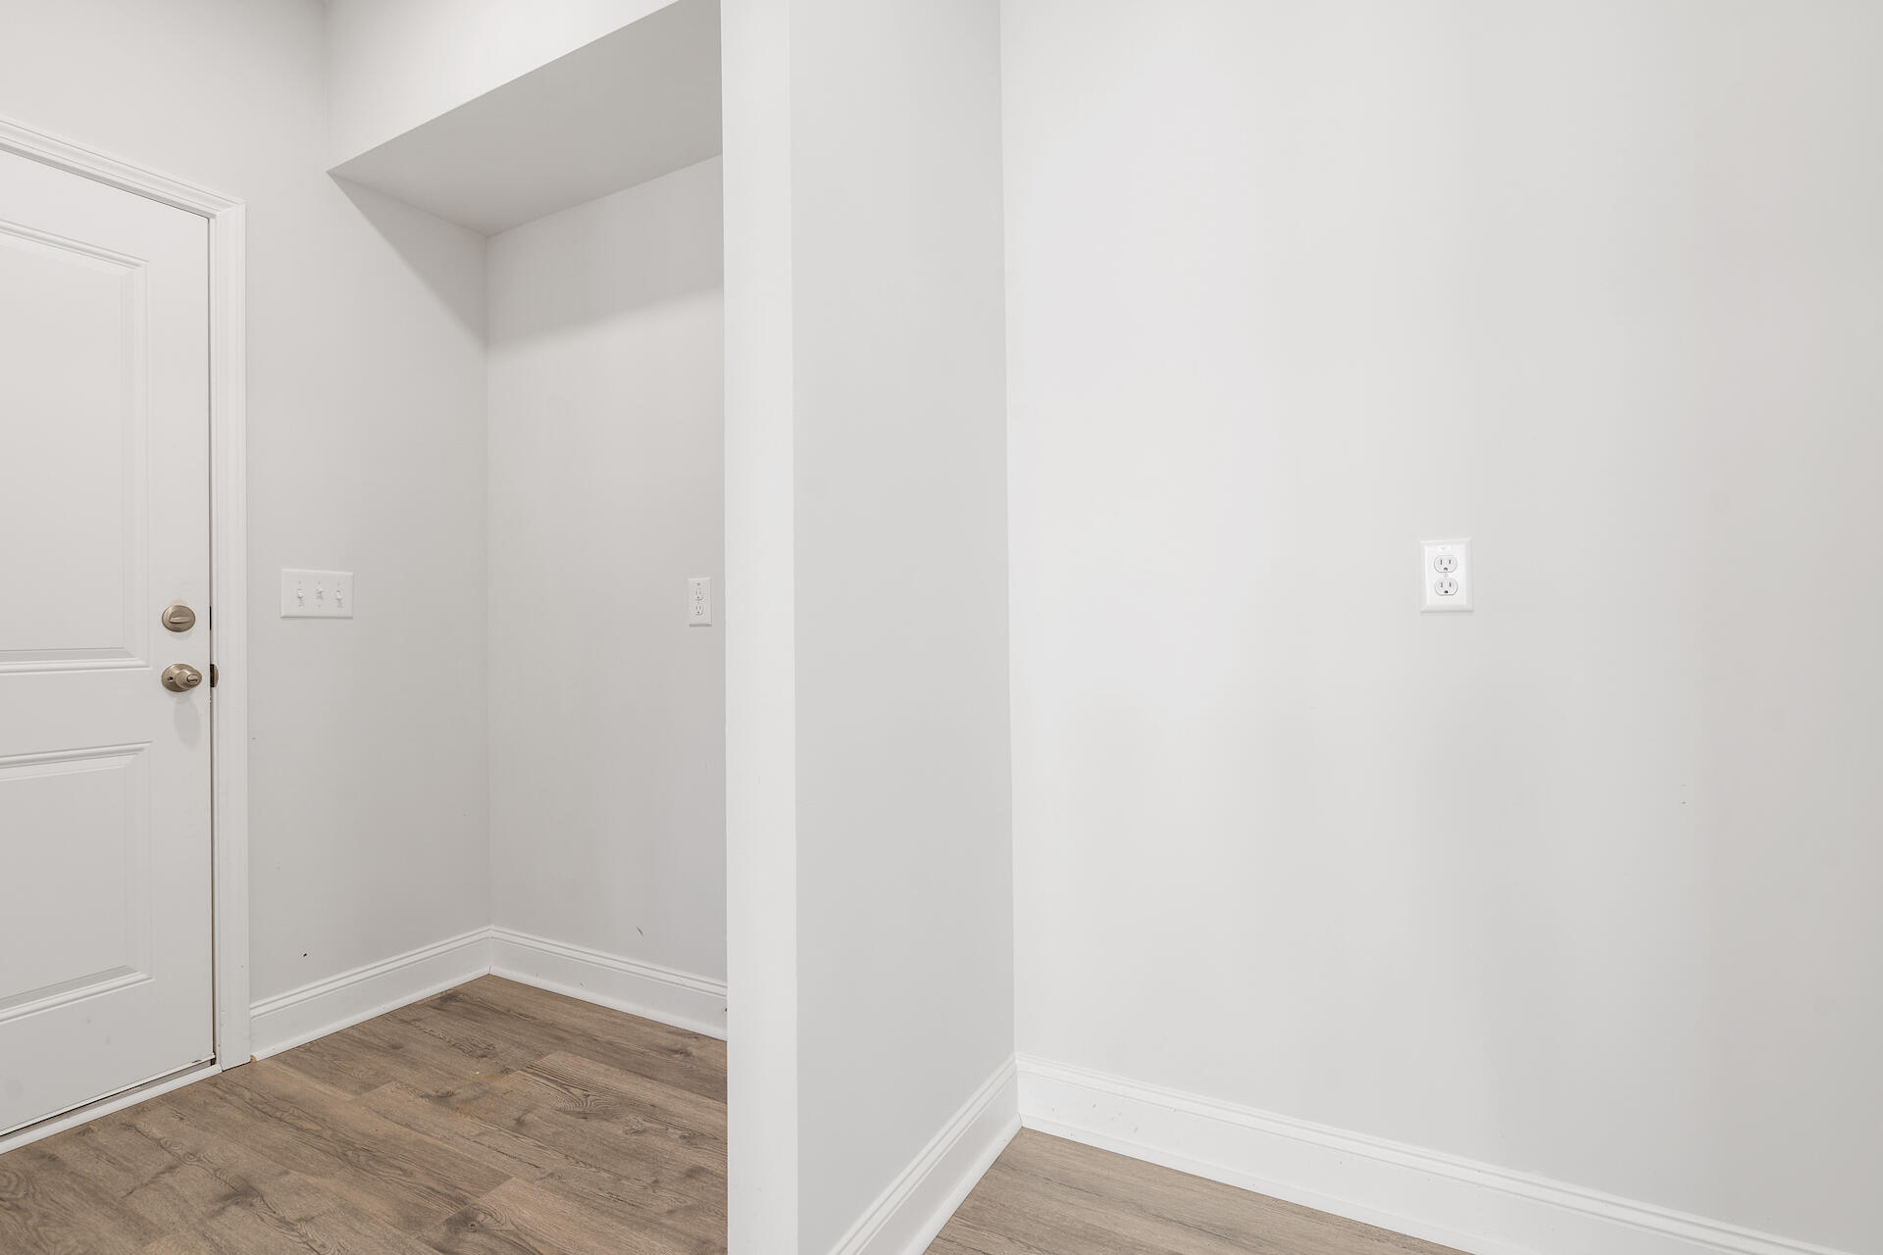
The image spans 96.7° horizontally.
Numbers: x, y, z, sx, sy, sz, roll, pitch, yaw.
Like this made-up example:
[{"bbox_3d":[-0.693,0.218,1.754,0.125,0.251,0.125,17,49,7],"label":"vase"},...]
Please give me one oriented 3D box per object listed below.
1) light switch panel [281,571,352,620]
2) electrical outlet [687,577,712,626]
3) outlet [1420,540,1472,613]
[{"bbox_3d":[-1.635,-0.086,2.205,0.018,0.124,0.172,-1,-1,28],"label":"light switch panel"},{"bbox_3d":[-0.638,-0.066,2.204,0.079,0.124,0.010,-1,-1,28],"label":"electrical outlet"},{"bbox_3d":[0.855,-0.087,1.415,0.079,0.124,0.010,-1,-1,28],"label":"outlet"}]

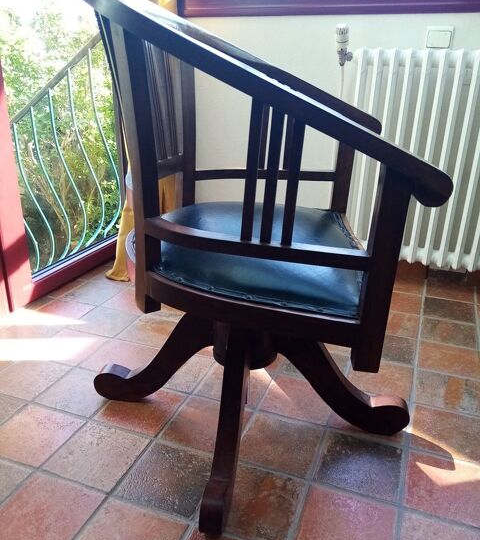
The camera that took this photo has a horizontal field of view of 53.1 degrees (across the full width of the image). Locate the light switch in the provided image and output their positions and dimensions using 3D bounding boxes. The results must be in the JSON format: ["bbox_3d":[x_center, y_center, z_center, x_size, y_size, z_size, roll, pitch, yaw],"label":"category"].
[{"bbox_3d":[0.662,-0.766,1.597,0.082,0.078,0.013,9,22,19],"label":"light switch"}]

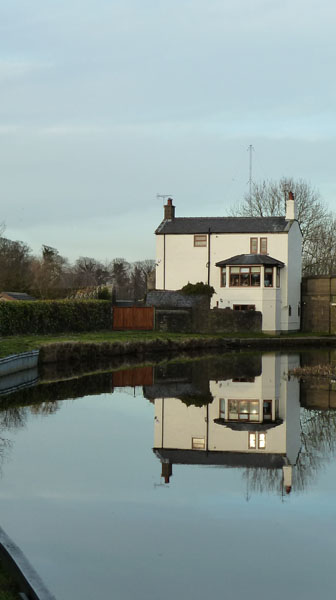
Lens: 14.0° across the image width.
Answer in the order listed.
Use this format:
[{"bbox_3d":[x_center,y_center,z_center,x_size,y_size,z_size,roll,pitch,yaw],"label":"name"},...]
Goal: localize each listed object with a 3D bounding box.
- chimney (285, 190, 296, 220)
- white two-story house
[{"bbox_3d":[9.022,-6.835,99.606,0.586,2.067,0.640,0,-1,17],"label":"chimney"},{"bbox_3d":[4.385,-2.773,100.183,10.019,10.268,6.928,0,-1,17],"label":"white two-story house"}]

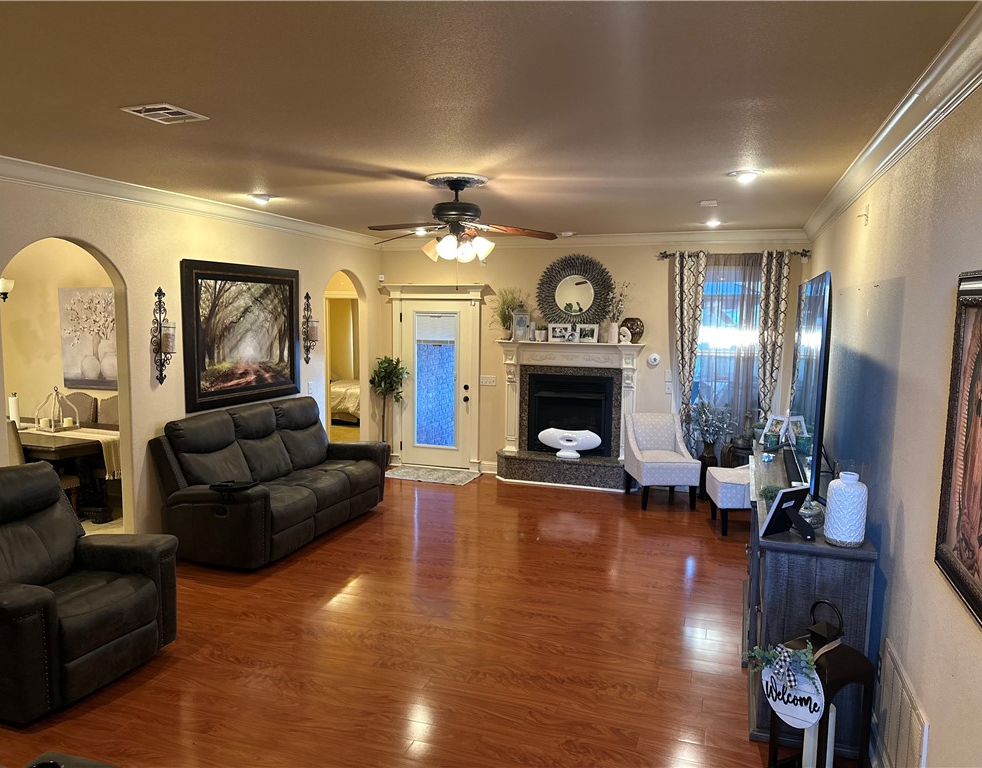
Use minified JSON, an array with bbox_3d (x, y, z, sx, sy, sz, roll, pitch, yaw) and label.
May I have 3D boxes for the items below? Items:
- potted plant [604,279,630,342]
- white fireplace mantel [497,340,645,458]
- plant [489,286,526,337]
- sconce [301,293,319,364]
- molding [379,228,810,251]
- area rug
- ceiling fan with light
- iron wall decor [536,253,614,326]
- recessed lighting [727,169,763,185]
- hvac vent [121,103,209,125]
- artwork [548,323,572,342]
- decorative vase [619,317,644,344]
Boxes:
[{"bbox_3d":[1.334,-0.766,7.579,0.280,0.670,0.240,3,6,19],"label":"potted plant"},{"bbox_3d":[0.880,0.180,7.967,1.650,1.270,0.230,3,6,19],"label":"white fireplace mantel"},{"bbox_3d":[0.187,-0.803,8.081,0.380,0.590,0.310,3,6,19],"label":"plant"},{"bbox_3d":[-1.776,-0.553,7.095,0.130,0.715,0.190,3,6,19],"label":"sconce"},{"bbox_3d":[0.927,-1.581,7.864,4.834,0.136,0.111,3,6,19],"label":"molding"},{"bbox_3d":[-0.708,1.063,8.300,1.088,0.012,0.644,3,6,19],"label":"area rug"},{"bbox_3d":[-0.233,-1.067,4.699,1.310,0.530,1.300,3,6,19],"label":"ceiling fan with light"},{"bbox_3d":[0.928,-0.967,7.809,0.890,0.880,0.050,3,6,19],"label":"iron wall decor"},{"bbox_3d":[1.510,-1.226,4.216,0.200,0.060,0.200,3,6,19],"label":"recessed lighting"},{"bbox_3d":[-1.427,-1.182,3.132,0.262,0.020,0.262,3,6,19],"label":"hvac vent"},{"bbox_3d":[0.765,-0.565,7.915,0.255,0.200,0.040,3,6,19],"label":"artwork"},{"bbox_3d":[1.530,-0.569,7.640,0.252,0.282,0.242,3,6,19],"label":"decorative vase"}]

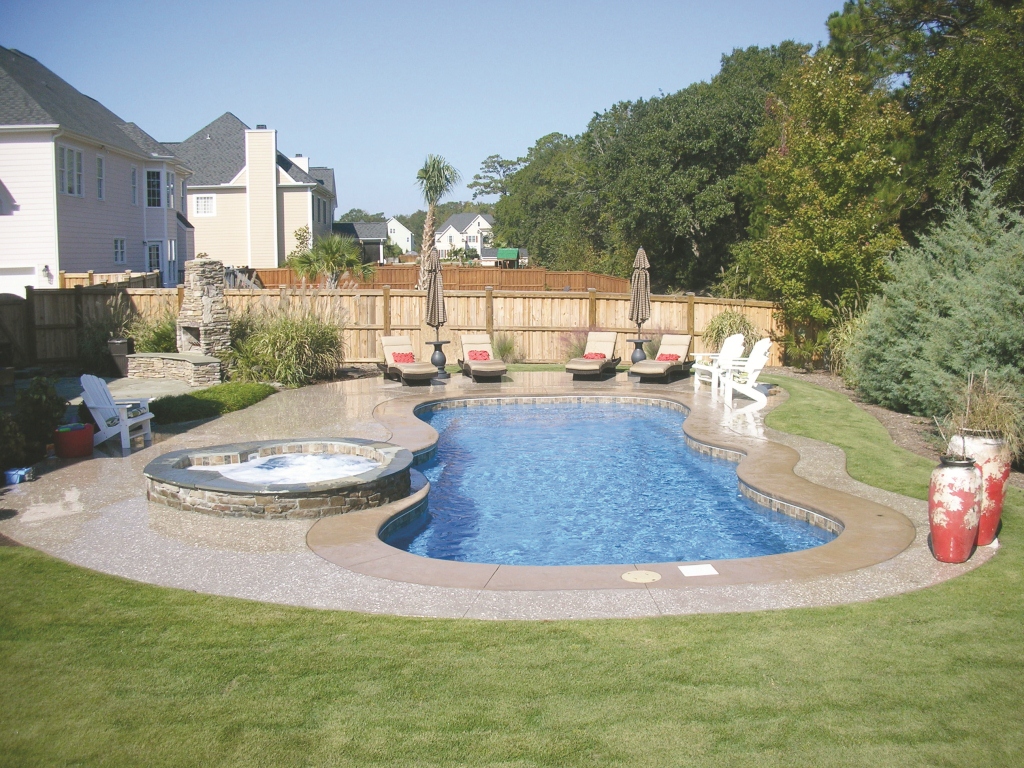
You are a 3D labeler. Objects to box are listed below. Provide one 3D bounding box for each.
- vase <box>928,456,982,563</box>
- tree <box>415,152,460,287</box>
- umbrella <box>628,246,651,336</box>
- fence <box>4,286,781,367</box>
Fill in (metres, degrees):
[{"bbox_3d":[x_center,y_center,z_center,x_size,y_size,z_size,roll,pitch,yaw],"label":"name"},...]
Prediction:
[{"bbox_3d":[3.500,0.995,8.226,0.430,0.800,0.430,-1,7,0],"label":"vase"},{"bbox_3d":[-2.540,-4.865,35.671,1.568,5.964,1.568,0,7,0],"label":"tree"},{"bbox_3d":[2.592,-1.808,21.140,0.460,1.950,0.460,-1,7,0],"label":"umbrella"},{"bbox_3d":[-2.780,-1.379,24.622,18.400,1.832,0.160,0,7,-1],"label":"fence"}]

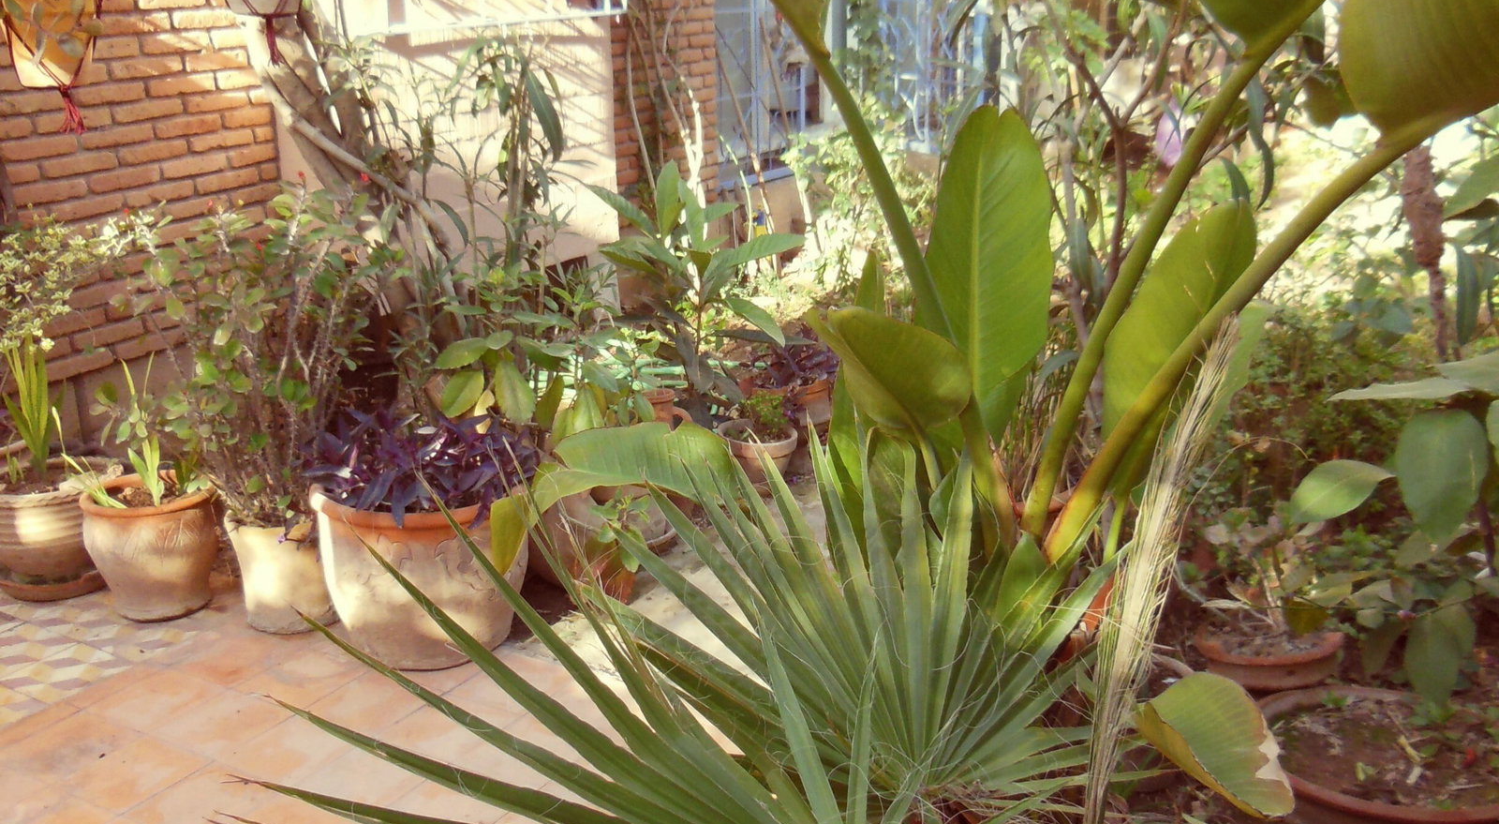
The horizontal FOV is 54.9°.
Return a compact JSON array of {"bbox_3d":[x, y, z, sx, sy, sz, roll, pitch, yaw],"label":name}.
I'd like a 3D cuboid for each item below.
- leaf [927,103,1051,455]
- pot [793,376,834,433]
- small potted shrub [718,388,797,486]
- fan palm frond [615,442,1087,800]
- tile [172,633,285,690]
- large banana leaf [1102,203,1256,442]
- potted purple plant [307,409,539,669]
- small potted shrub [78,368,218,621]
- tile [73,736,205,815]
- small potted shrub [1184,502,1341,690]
[{"bbox_3d":[0.435,-0.251,2.620,0.235,0.600,0.130,1,17,9],"label":"leaf"},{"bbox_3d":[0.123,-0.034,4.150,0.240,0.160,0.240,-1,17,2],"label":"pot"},{"bbox_3d":[0.026,0.068,3.894,0.215,0.245,0.215,-2,17,0],"label":"small potted shrub"},{"bbox_3d":[0.115,0.234,1.620,0.560,0.200,0.460,-8,53,-6],"label":"fan palm frond"},{"bbox_3d":[-1.082,0.534,3.065,0.200,0.015,0.200,8,21,31],"label":"tile"},{"bbox_3d":[0.727,-0.135,2.420,0.240,0.480,0.120,19,16,-7],"label":"large banana leaf"},{"bbox_3d":[-0.691,0.252,3.050,0.480,0.490,0.480,-7,18,-13],"label":"potted purple plant"},{"bbox_3d":[-1.369,0.181,3.277,0.285,0.560,0.285,-10,19,-23],"label":"small potted shrub"},{"bbox_3d":[-1.130,0.671,2.654,0.200,0.014,0.200,8,21,31],"label":"tile"},{"bbox_3d":[0.985,0.335,2.704,0.300,0.310,0.300,4,19,20],"label":"small potted shrub"}]

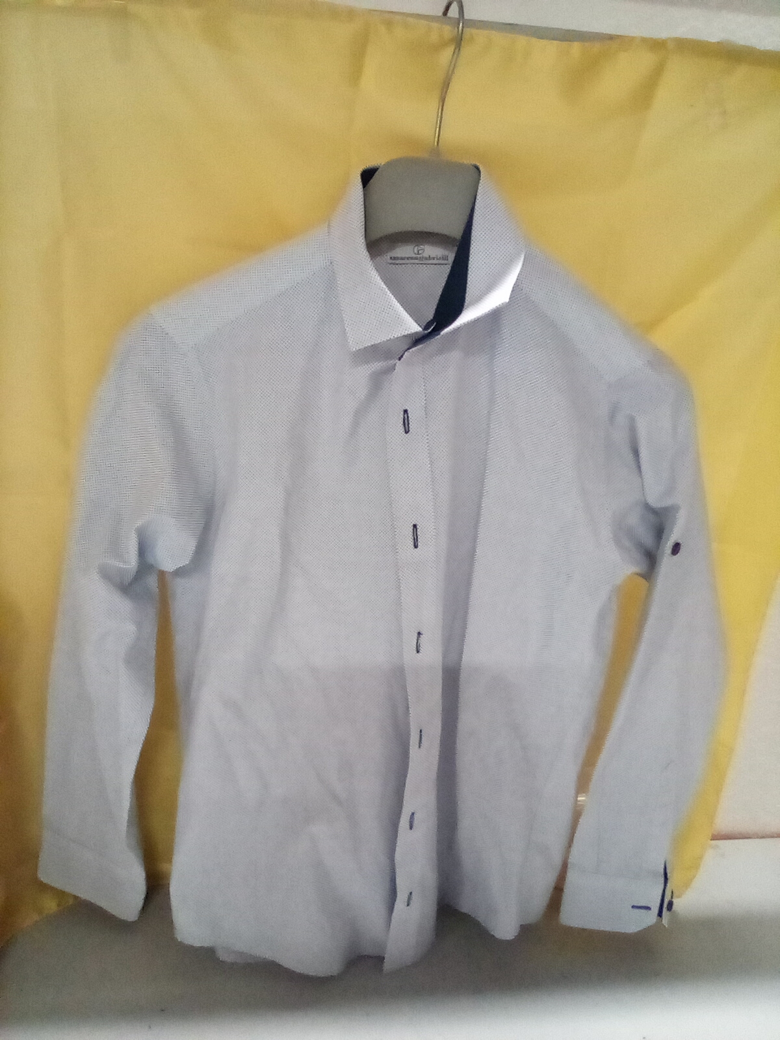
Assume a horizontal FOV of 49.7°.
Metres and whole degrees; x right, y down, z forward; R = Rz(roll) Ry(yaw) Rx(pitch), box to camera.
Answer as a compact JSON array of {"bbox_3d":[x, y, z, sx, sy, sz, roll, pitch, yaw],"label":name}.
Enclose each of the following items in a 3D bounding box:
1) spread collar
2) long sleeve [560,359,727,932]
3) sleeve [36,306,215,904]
[{"bbox_3d":[0.023,-0.180,0.572,0.131,0.120,0.120,4,21,-3],"label":"spread collar"},{"bbox_3d":[0.204,0.122,0.695,0.130,0.520,0.110,0,21,-2],"label":"long sleeve"},{"bbox_3d":[-0.211,0.096,0.673,0.125,0.520,0.110,9,20,-5],"label":"sleeve"}]

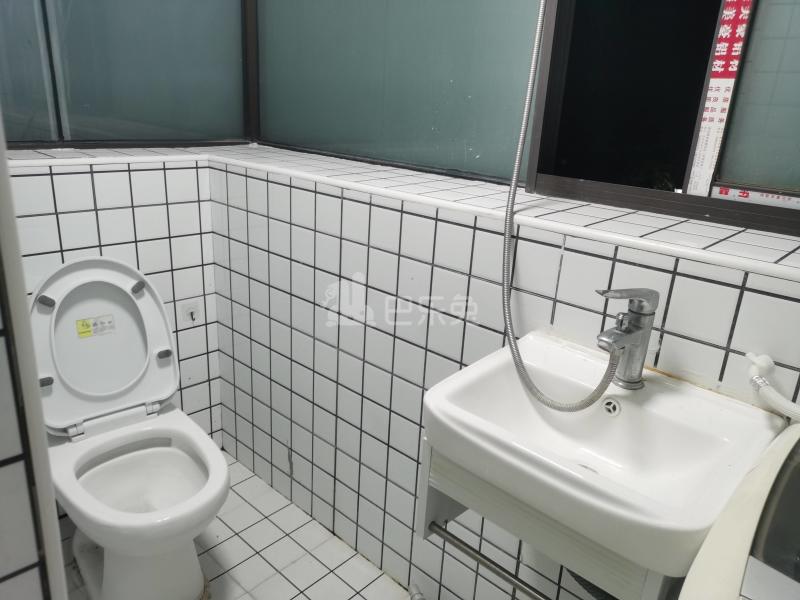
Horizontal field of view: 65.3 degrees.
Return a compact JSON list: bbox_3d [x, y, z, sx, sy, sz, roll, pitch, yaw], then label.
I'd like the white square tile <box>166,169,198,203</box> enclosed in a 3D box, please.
[{"bbox_3d":[-0.648,-0.339,1.857,0.098,0.098,0.010,-15,26,-42],"label":"white square tile"}]

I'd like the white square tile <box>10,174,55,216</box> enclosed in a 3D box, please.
[{"bbox_3d":[-0.937,-0.265,1.591,0.098,0.098,0.009,-14,26,-41],"label":"white square tile"}]

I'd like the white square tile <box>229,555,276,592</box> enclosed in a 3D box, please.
[{"bbox_3d":[-0.394,0.733,1.679,0.098,0.009,0.098,19,25,39],"label":"white square tile"}]

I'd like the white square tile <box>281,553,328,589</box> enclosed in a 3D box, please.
[{"bbox_3d":[-0.256,0.741,1.694,0.097,0.010,0.097,20,27,39],"label":"white square tile"}]

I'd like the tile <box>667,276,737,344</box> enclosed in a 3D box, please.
[{"bbox_3d":[0.482,0.017,1.000,0.098,0.098,0.010,19,25,39],"label":"tile"}]

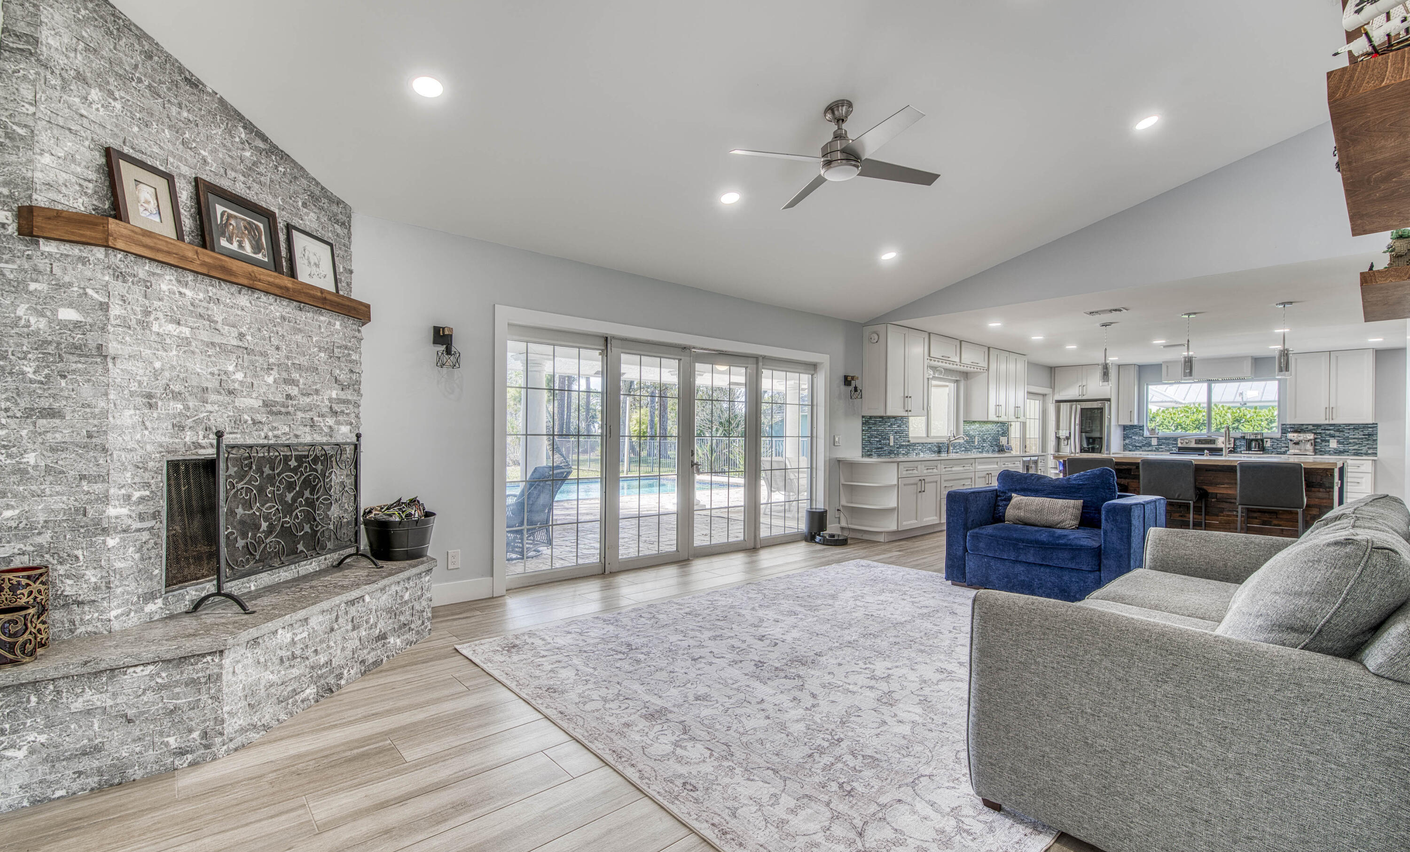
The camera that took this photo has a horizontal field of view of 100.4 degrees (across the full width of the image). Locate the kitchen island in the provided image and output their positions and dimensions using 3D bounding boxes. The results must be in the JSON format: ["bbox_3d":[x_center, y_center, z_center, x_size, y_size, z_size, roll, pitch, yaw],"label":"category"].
[{"bbox_3d":[5.183,0.807,6.309,1.080,0.930,2.213,1,-1,-41],"label":"kitchen island"}]

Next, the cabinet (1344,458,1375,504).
[{"bbox_3d":[9.348,0.942,8.599,0.620,0.871,0.600,1,-1,-40],"label":"cabinet"}]

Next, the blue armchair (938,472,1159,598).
[{"bbox_3d":[2.601,0.775,4.387,0.900,0.900,1.190,1,-1,-41],"label":"blue armchair"}]

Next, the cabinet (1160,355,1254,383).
[{"bbox_3d":[8.469,-0.935,9.912,0.326,0.342,1.137,1,-1,-40],"label":"cabinet"}]

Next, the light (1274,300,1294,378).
[{"bbox_3d":[5.598,-0.819,5.683,0.120,0.718,0.120,1,-1,-40],"label":"light"}]

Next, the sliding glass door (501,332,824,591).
[{"bbox_3d":[-0.125,0.267,5.491,3.559,1.933,0.110,1,-1,-41],"label":"sliding glass door"}]

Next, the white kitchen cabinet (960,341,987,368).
[{"bbox_3d":[3.726,-0.998,8.476,0.847,0.297,0.341,1,-1,-41],"label":"white kitchen cabinet"}]

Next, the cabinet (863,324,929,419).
[{"bbox_3d":[2.375,-0.653,7.300,0.949,1.073,0.341,1,-1,-41],"label":"cabinet"}]

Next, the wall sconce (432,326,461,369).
[{"bbox_3d":[-1.722,-0.526,3.938,0.155,0.290,0.200,1,-1,-40],"label":"wall sconce"}]

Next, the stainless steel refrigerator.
[{"bbox_3d":[7.110,0.483,10.970,0.883,1.790,0.901,1,-1,-40],"label":"stainless steel refrigerator"}]

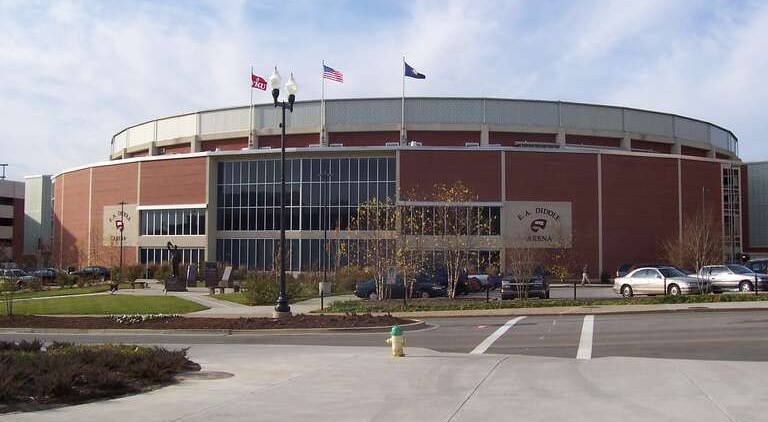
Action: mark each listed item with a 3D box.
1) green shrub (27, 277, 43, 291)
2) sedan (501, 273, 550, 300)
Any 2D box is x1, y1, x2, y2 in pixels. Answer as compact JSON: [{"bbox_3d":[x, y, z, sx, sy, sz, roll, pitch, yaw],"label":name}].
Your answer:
[{"bbox_3d":[-22.070,4.680,51.806,1.020,0.900,1.000,0,-3,0],"label":"green shrub"},{"bbox_3d":[6.677,3.433,38.600,1.830,1.420,4.600,0,-4,11],"label":"sedan"}]

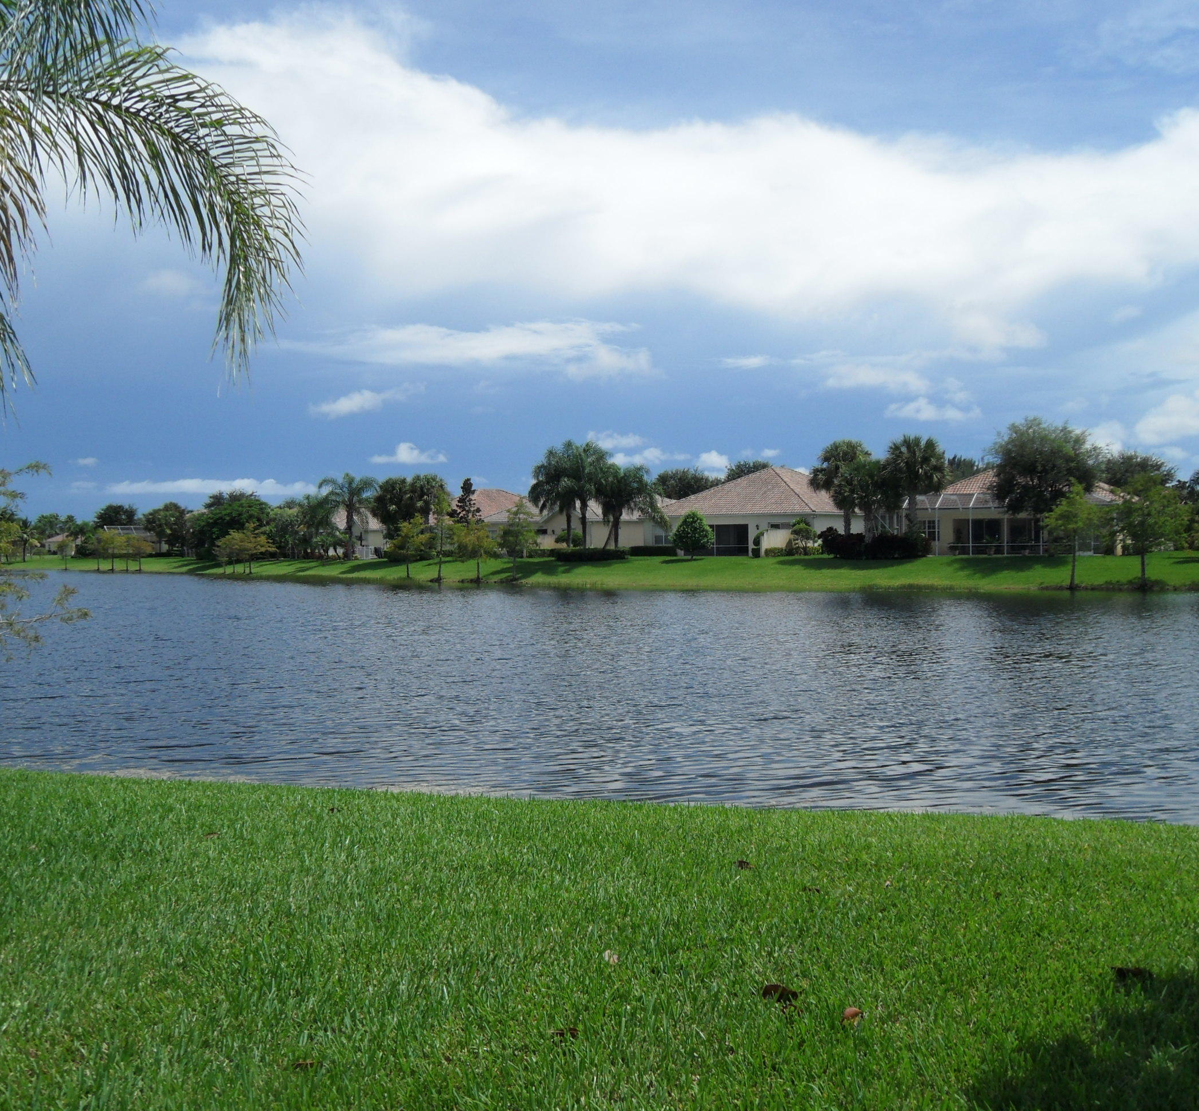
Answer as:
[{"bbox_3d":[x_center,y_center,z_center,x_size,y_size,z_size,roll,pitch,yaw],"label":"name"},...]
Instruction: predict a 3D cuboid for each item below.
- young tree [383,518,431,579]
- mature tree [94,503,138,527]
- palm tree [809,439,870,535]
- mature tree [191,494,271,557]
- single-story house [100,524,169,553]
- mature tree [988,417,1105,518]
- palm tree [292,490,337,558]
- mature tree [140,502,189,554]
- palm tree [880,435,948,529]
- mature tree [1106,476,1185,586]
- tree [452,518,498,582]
[{"bbox_3d":[-15.550,-0.590,97.000,3.840,4.920,3.650,0,0,0],"label":"young tree"},{"bbox_3d":[-78.820,-4.240,195.000,7.160,8.660,7.160,0,0,0],"label":"mature tree"},{"bbox_3d":[16.510,-3.880,82.000,4.280,8.160,4.280,0,0,0],"label":"palm tree"},{"bbox_3d":[-40.850,-3.210,133.000,8.860,7.060,8.860,0,0,0],"label":"mature tree"},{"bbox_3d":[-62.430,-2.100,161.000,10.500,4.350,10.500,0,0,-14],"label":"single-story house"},{"bbox_3d":[28.330,-4.330,76.000,7.410,8.880,7.040,0,0,0],"label":"mature tree"},{"bbox_3d":[-28.870,-3.040,121.000,4.560,6.660,4.560,0,0,0],"label":"palm tree"},{"bbox_3d":[-54.400,-3.260,150.000,6.080,6.660,6.080,0,0,0],"label":"mature tree"},{"bbox_3d":[19.910,-3.760,75.500,4.160,7.730,4.160,0,0,0],"label":"palm tree"},{"bbox_3d":[33.510,-1.490,73.500,4.900,6.740,4.650,0,0,0],"label":"mature tree"},{"bbox_3d":[-9.190,-0.360,88.500,3.420,4.830,3.420,0,0,0],"label":"tree"}]

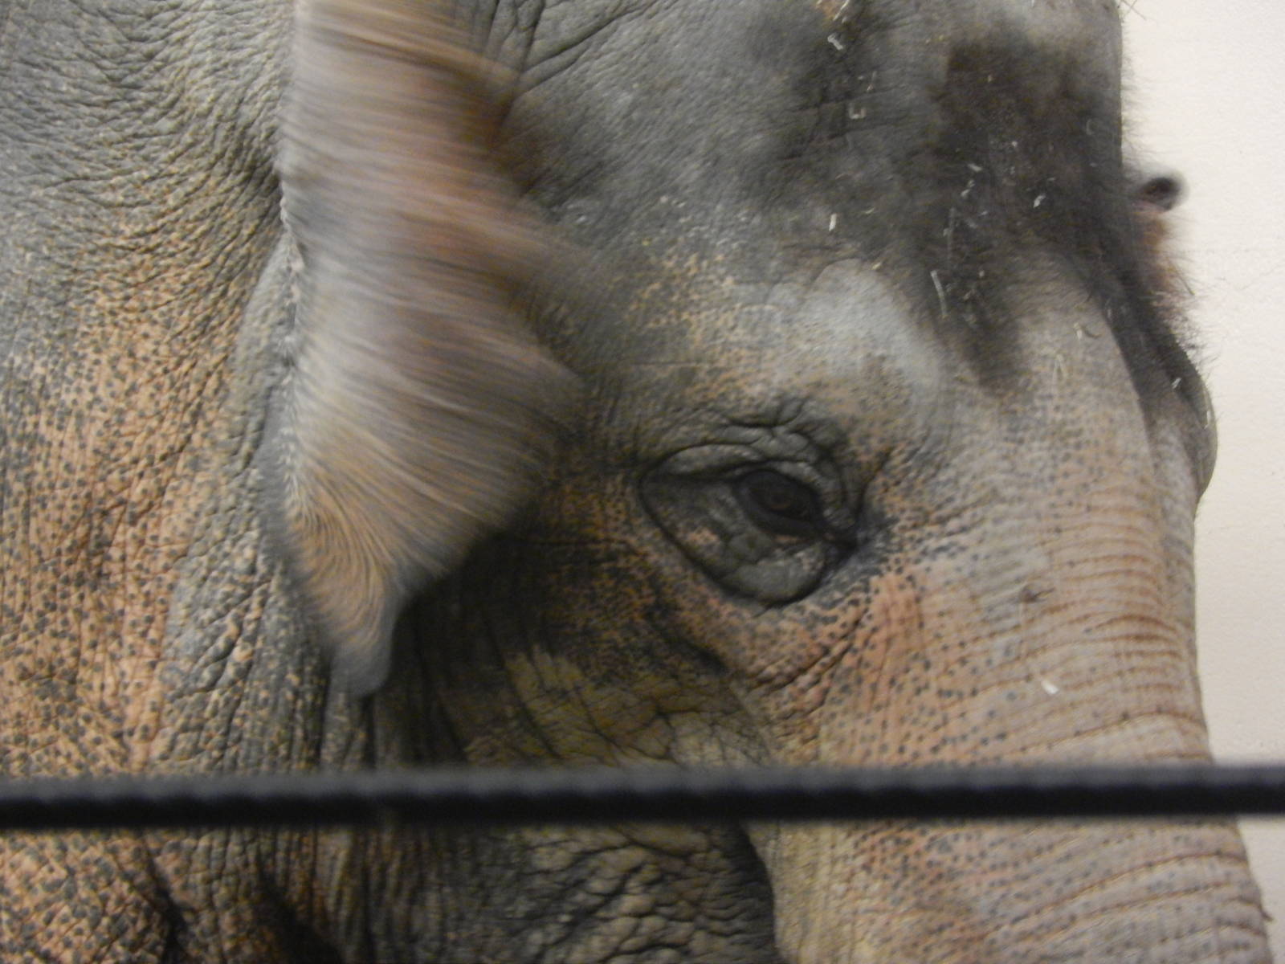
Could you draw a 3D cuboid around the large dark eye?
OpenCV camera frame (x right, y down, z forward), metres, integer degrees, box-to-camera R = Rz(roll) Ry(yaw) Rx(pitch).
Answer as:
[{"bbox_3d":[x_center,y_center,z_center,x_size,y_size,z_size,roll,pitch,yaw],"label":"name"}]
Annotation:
[{"bbox_3d":[0.079,0.013,7.500,0.051,0.039,0.027,0,-3,-7],"label":"large dark eye"}]

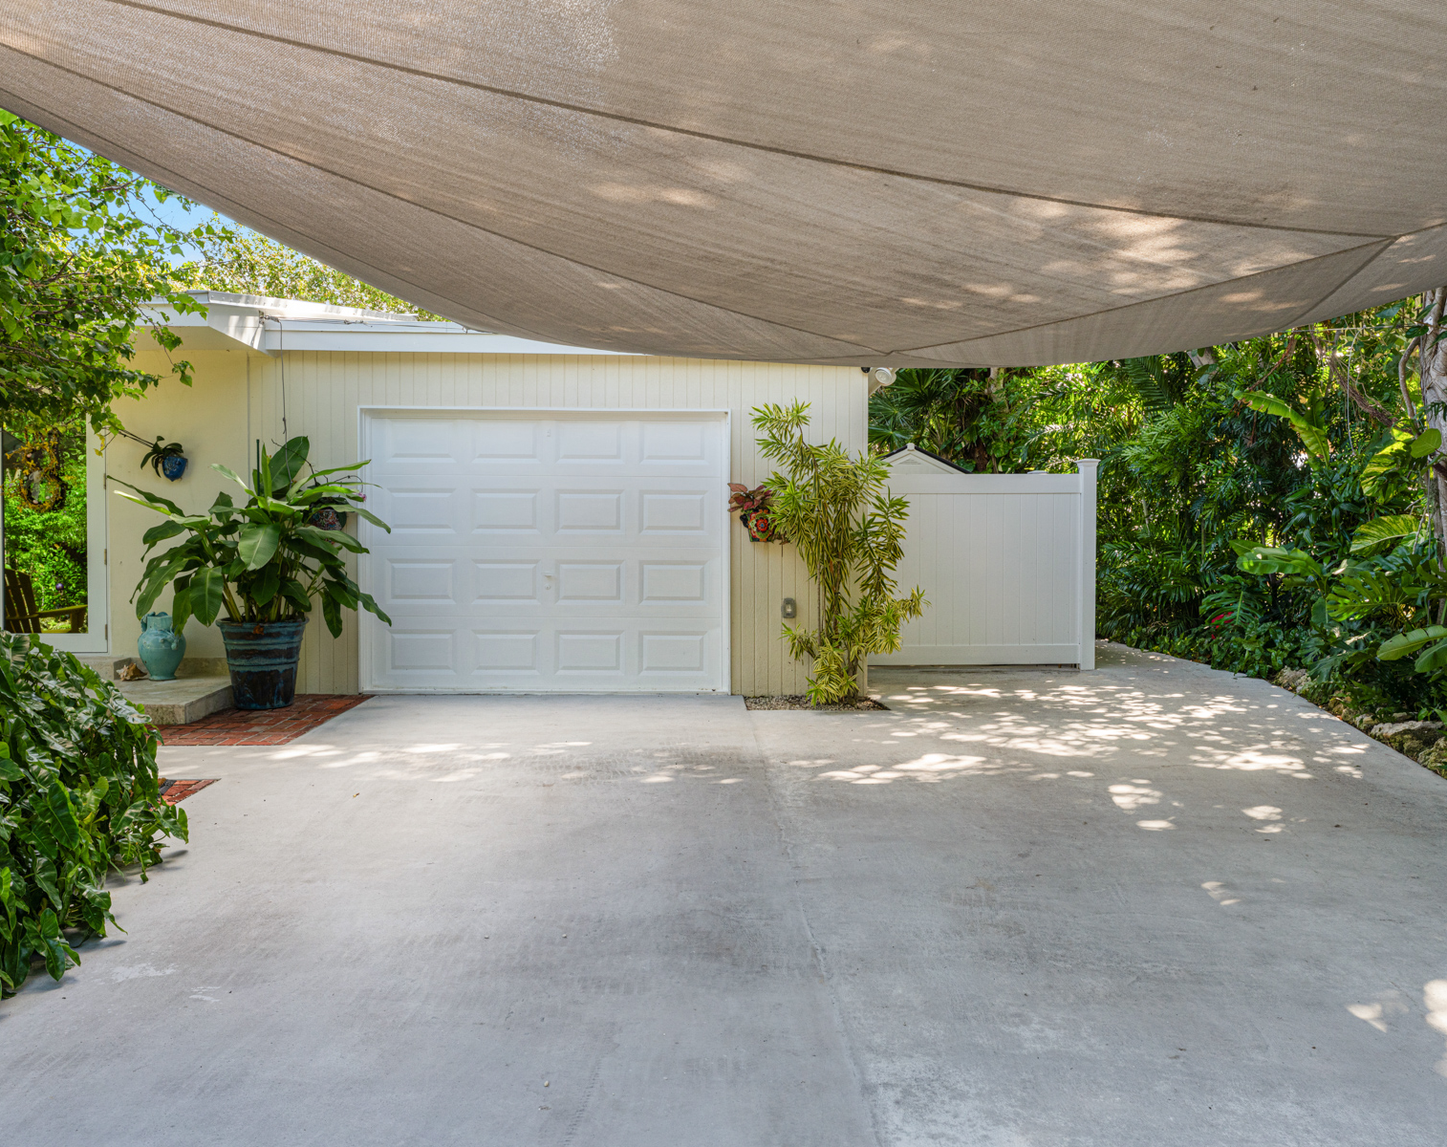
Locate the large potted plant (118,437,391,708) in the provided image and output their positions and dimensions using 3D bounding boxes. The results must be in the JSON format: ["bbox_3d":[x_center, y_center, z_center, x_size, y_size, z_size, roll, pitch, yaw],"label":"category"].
[{"bbox_3d":[-3.210,-0.019,7.950,1.800,1.820,1.500,0,1,-1],"label":"large potted plant"}]

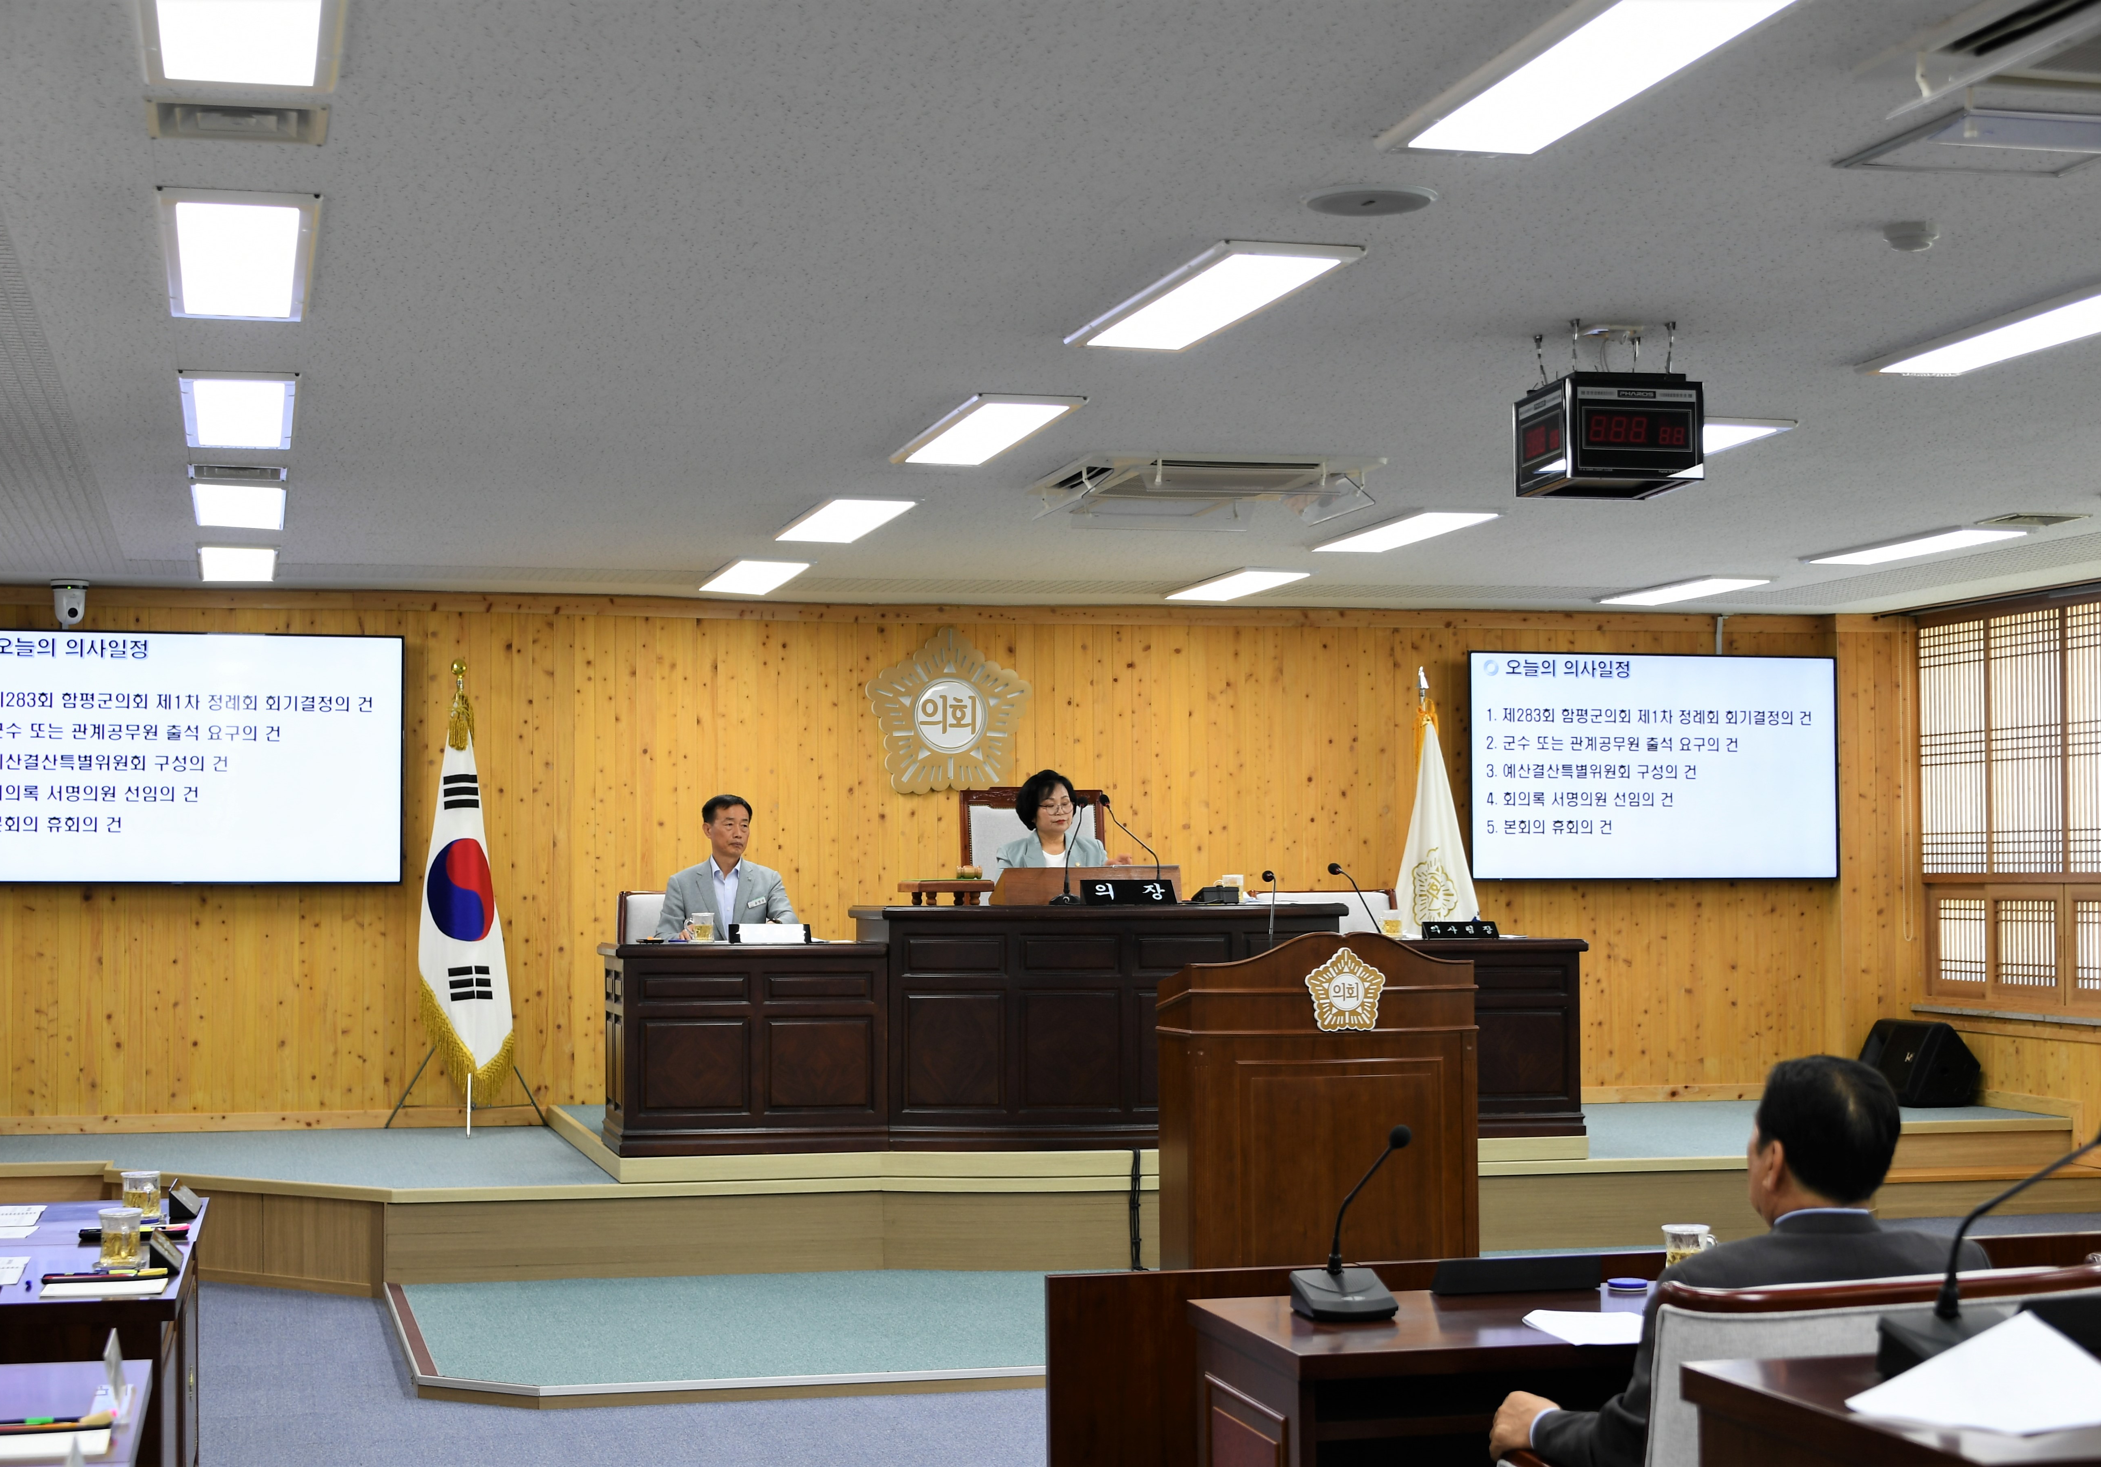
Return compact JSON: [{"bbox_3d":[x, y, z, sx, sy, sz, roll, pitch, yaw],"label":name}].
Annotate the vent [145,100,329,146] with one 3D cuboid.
[{"bbox_3d":[-1.410,-1.060,5.306,0.310,0.045,0.300,1,-3,-15],"label":"vent"}]

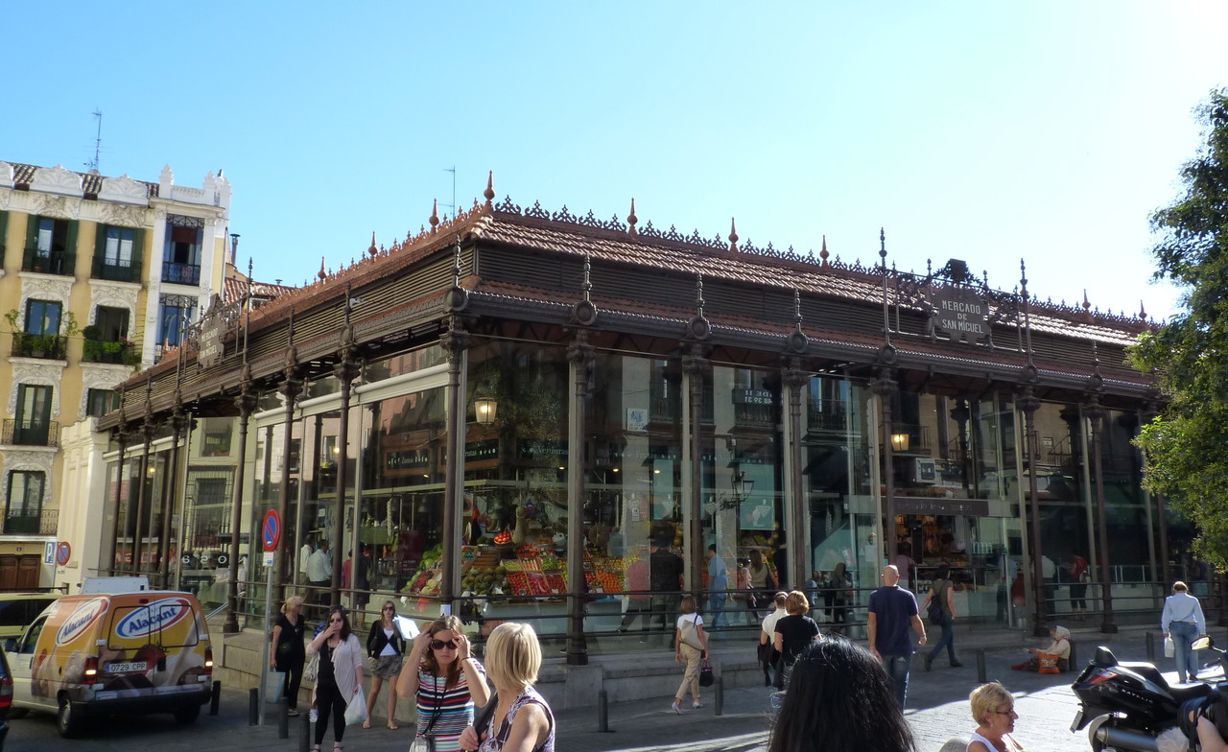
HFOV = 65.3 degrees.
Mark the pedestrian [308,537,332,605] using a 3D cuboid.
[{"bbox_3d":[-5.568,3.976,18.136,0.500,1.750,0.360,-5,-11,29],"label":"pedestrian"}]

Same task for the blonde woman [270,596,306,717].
[{"bbox_3d":[-4.710,4.029,13.852,0.500,1.650,0.360,7,-12,-36],"label":"blonde woman"}]

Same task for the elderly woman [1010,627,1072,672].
[{"bbox_3d":[7.008,4.449,15.713,1.000,0.770,0.520,-4,-11,24],"label":"elderly woman"}]

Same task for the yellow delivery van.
[{"bbox_3d":[-7.597,4.086,14.164,4.130,1.850,1.760,-9,-14,43],"label":"yellow delivery van"}]

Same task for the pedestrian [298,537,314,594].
[{"bbox_3d":[-6.260,4.129,19.500,0.350,1.750,0.480,8,-12,-41],"label":"pedestrian"}]

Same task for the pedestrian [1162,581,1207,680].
[{"bbox_3d":[8.893,3.997,14.930,0.600,1.559,0.420,-6,-12,30],"label":"pedestrian"}]

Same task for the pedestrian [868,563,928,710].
[{"bbox_3d":[3.248,3.087,11.048,0.660,1.790,0.420,0,-9,3],"label":"pedestrian"}]

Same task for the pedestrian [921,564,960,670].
[{"bbox_3d":[5.294,3.864,15.524,0.520,1.680,0.520,8,-12,-41],"label":"pedestrian"}]

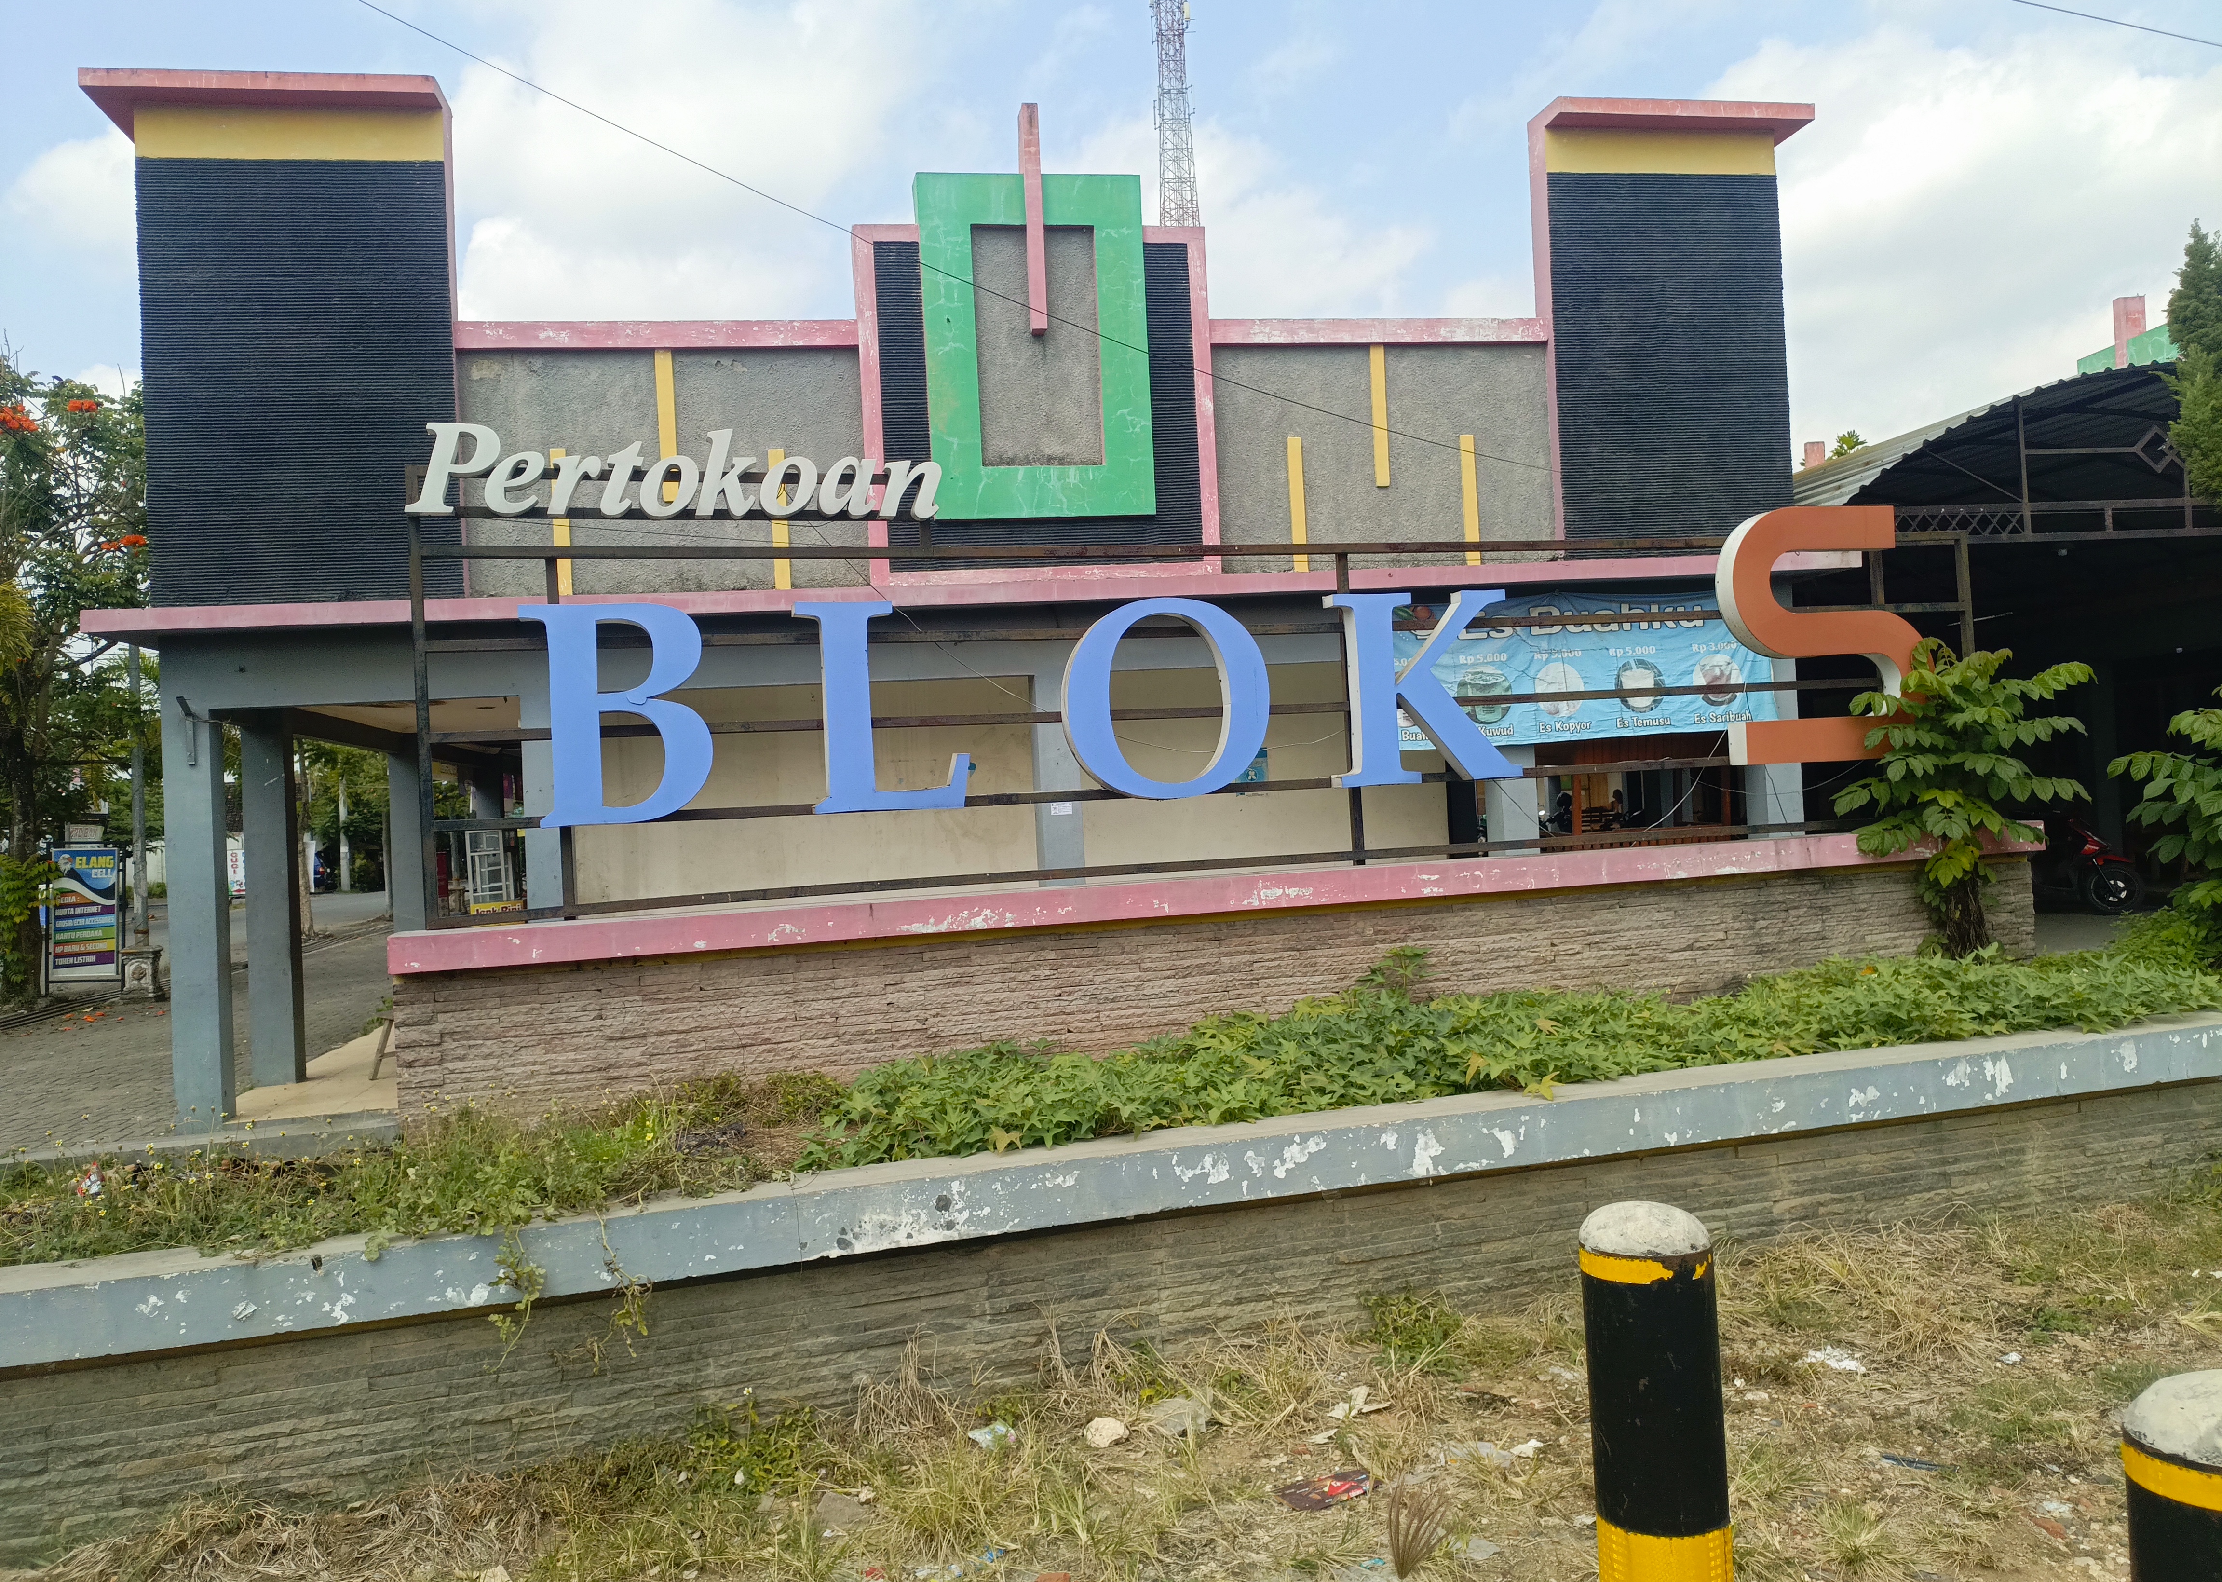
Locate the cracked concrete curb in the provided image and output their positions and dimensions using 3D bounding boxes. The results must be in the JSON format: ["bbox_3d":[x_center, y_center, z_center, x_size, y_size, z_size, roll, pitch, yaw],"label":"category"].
[{"bbox_3d":[0.691,1.044,4.679,6.796,0.168,0.243,-3,-1,-19],"label":"cracked concrete curb"}]

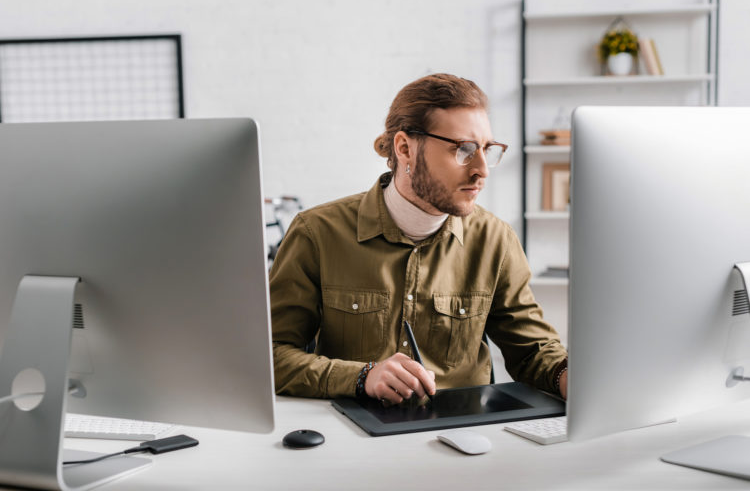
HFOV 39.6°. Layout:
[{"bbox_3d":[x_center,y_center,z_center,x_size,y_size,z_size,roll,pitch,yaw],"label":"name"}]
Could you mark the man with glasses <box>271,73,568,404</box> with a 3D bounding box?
[{"bbox_3d":[0.047,0.340,2.177,0.680,1.370,0.660,-2,4,-16],"label":"man with glasses"}]

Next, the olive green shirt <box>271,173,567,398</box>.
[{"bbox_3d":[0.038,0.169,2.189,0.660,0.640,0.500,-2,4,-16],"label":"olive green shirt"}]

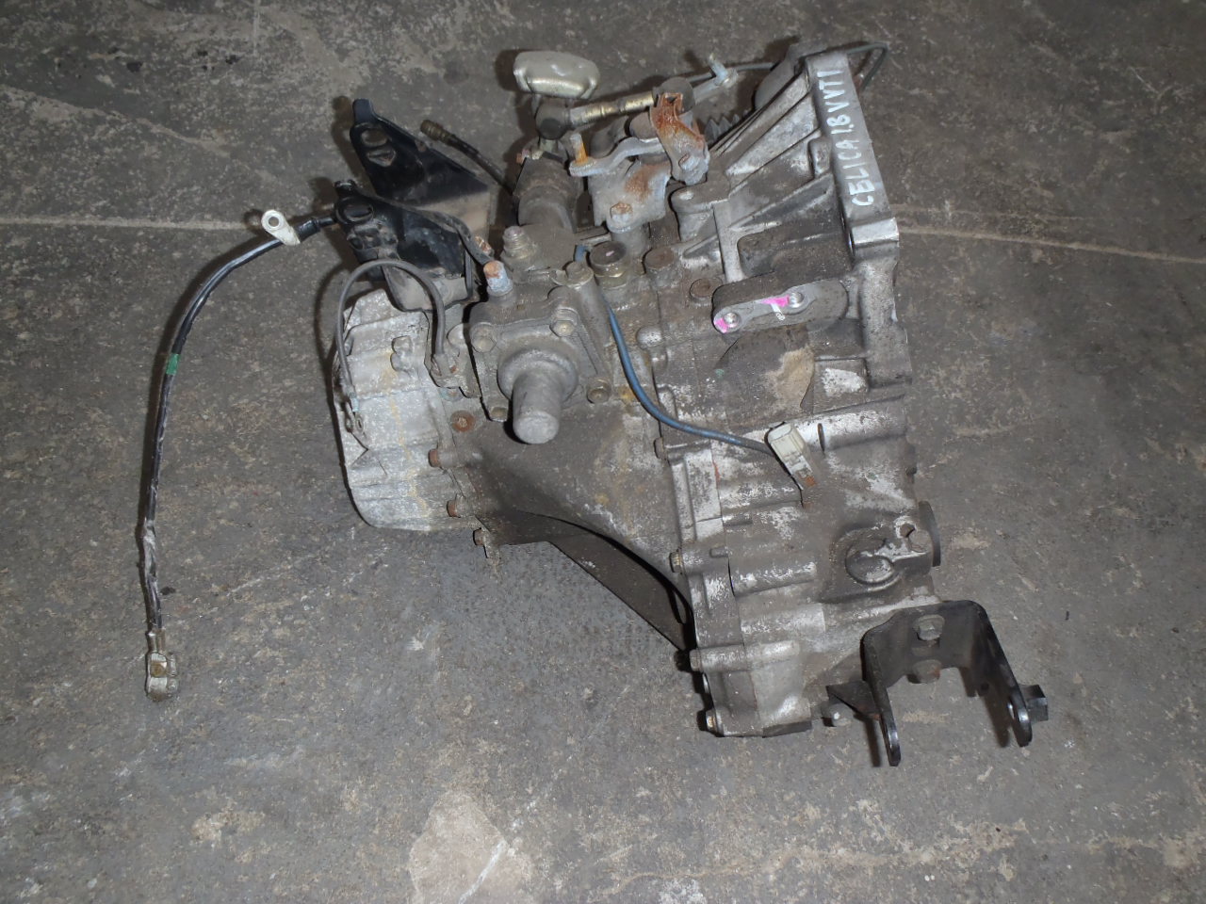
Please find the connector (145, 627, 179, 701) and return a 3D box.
[{"bbox_3d":[-0.362,0.175,0.800,0.018,0.022,0.056,-11,70,-5],"label":"connector"}]

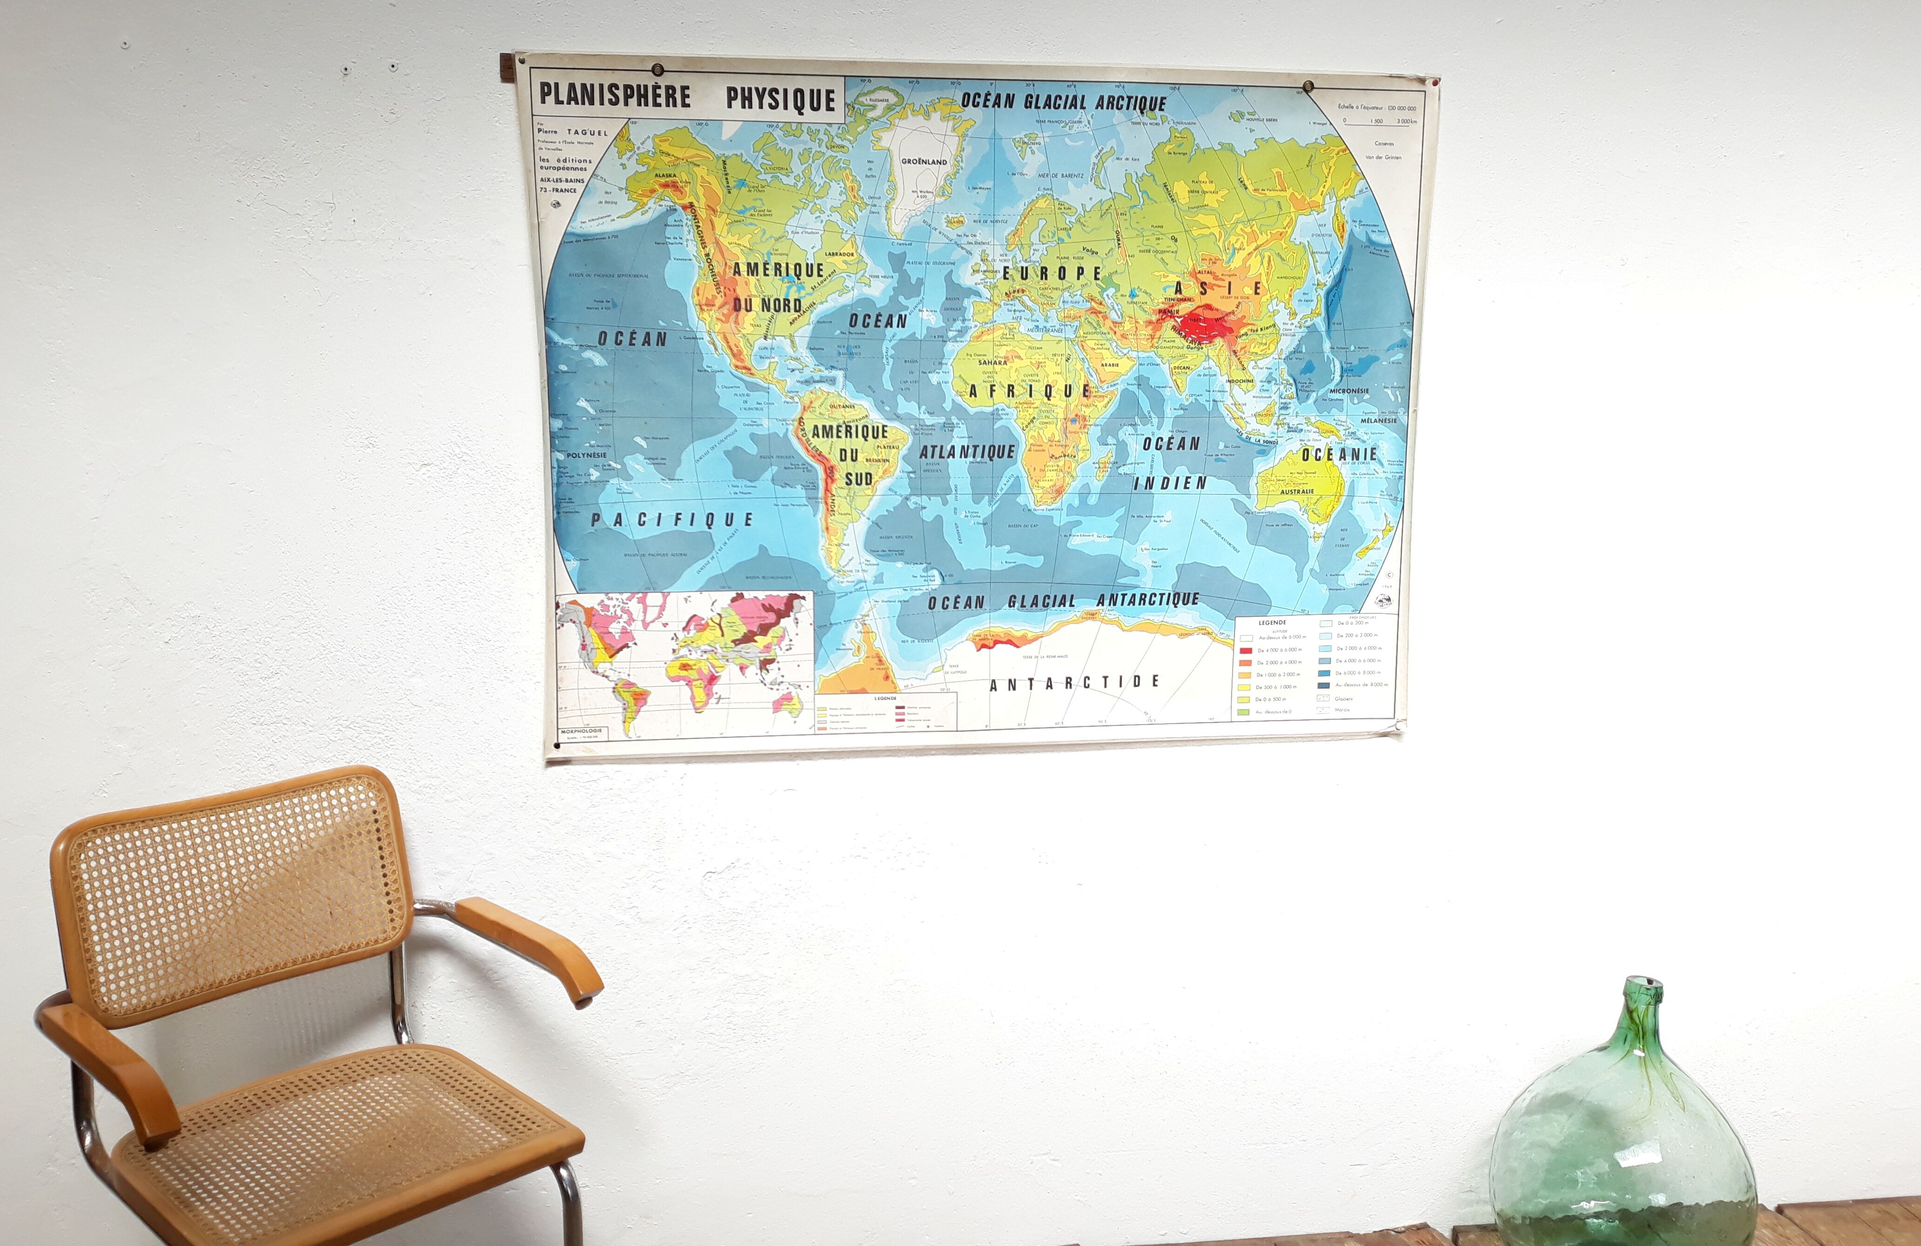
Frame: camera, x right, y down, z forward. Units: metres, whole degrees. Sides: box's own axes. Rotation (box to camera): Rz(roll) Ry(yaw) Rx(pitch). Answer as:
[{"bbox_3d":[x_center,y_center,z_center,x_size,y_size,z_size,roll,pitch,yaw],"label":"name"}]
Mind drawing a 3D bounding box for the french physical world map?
[{"bbox_3d":[0.049,-0.304,2.239,1.340,1.006,0.020,-1,9,-7],"label":"french physical world map"}]

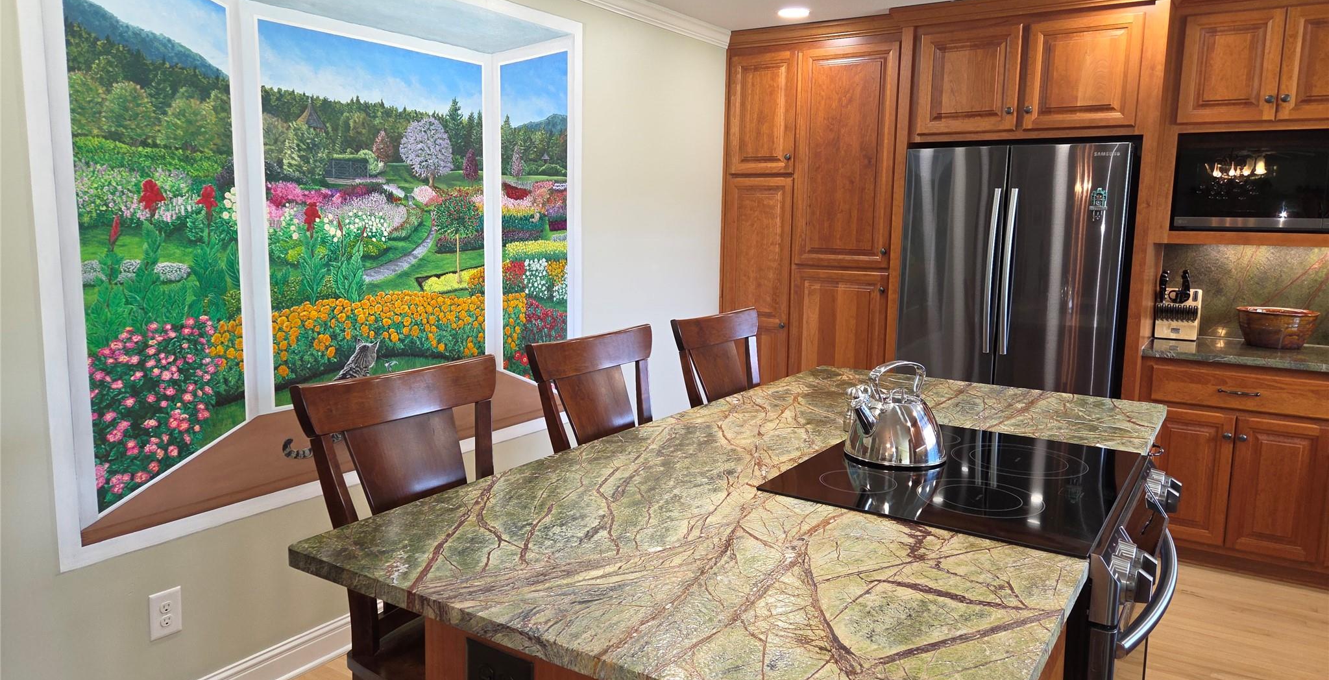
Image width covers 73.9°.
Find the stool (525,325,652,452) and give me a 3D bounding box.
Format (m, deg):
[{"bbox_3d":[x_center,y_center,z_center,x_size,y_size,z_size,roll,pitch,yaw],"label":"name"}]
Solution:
[{"bbox_3d":[0.009,0.572,2.230,0.540,1.110,0.490,5,9,29],"label":"stool"}]

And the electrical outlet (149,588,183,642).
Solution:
[{"bbox_3d":[-1.331,0.732,2.359,0.008,0.125,0.081,6,9,33],"label":"electrical outlet"}]

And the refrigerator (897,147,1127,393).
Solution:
[{"bbox_3d":[1.669,0.004,4.164,0.906,1.762,0.870,6,9,33],"label":"refrigerator"}]

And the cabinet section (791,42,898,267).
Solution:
[{"bbox_3d":[1.045,-0.933,4.601,0.515,1.073,0.600,6,9,33],"label":"cabinet section"}]

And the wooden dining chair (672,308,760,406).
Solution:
[{"bbox_3d":[0.355,0.505,2.765,0.540,1.110,0.480,6,9,33],"label":"wooden dining chair"}]

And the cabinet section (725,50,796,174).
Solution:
[{"bbox_3d":[0.661,-1.214,4.822,0.400,0.637,0.600,6,9,33],"label":"cabinet section"}]

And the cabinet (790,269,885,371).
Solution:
[{"bbox_3d":[1.011,0.176,4.607,0.490,1.105,0.600,6,9,33],"label":"cabinet"}]

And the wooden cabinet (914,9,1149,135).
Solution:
[{"bbox_3d":[1.656,-1.117,3.919,0.925,0.465,0.600,6,9,33],"label":"wooden cabinet"}]

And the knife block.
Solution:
[{"bbox_3d":[2.422,-0.130,4.157,0.167,0.240,0.180,6,9,33],"label":"knife block"}]

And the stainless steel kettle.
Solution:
[{"bbox_3d":[0.499,0.150,1.904,0.224,0.210,0.216,1,8,0],"label":"stainless steel kettle"}]

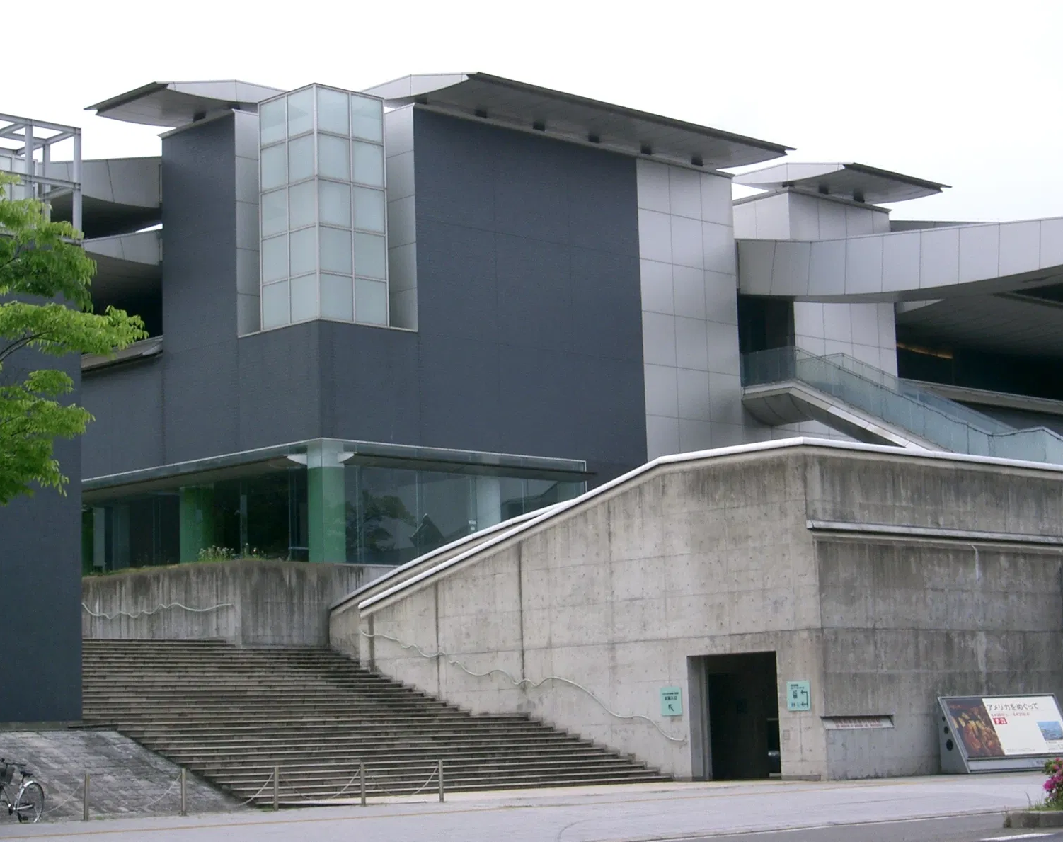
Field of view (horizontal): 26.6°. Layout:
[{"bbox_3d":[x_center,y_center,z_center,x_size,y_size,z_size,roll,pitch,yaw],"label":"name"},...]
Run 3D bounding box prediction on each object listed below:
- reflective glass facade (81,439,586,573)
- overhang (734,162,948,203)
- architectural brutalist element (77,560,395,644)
[{"bbox_3d":[-6.178,3.258,68.419,10.150,3.480,12.300,6,-11,-43],"label":"reflective glass facade"},{"bbox_3d":[10.630,-8.180,78.016,5.450,0.780,5.730,6,-11,-43],"label":"overhang"},{"bbox_3d":[-8.100,5.452,63.077,5.820,2.380,7.800,6,-11,-43],"label":"architectural brutalist element"}]

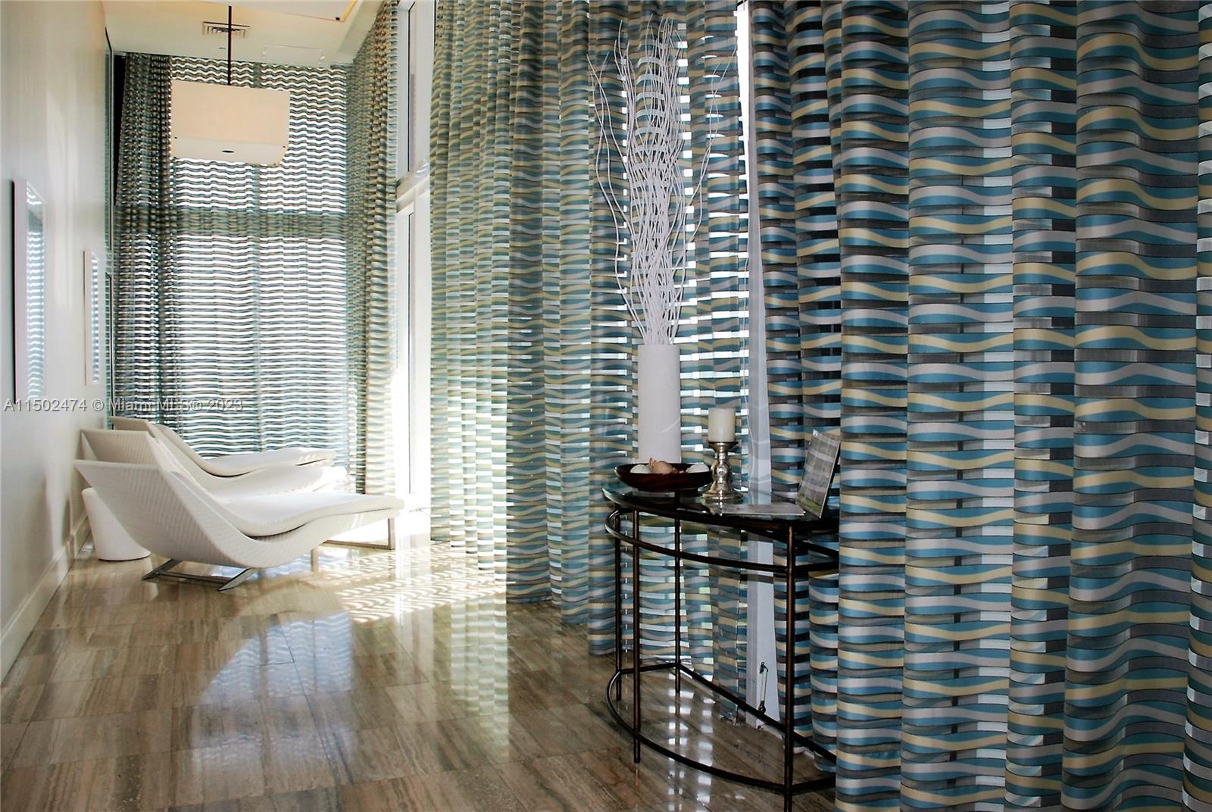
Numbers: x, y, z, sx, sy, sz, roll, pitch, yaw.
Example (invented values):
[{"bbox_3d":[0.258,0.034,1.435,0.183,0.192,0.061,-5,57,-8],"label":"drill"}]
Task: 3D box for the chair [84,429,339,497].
[{"bbox_3d":[-2.846,0.506,6.821,0.732,0.715,1.752,2,3,30],"label":"chair"}]

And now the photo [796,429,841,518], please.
[{"bbox_3d":[0.611,0.194,2.587,0.025,0.221,0.270,14,2,-3],"label":"photo"}]

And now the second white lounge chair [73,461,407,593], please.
[{"bbox_3d":[-2.018,0.588,5.256,0.732,0.715,1.752,2,3,28],"label":"second white lounge chair"}]

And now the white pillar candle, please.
[{"bbox_3d":[0.364,0.061,2.847,0.085,0.108,0.085,0,3,0],"label":"white pillar candle"}]

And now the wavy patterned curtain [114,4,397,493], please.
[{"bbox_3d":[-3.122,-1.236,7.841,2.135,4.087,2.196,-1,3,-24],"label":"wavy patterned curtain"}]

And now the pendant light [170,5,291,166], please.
[{"bbox_3d":[-2.729,-2.411,6.593,0.780,1.115,0.780,-1,3,-24],"label":"pendant light"}]

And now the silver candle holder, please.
[{"bbox_3d":[0.364,0.199,2.854,0.127,0.172,0.127,0,3,0],"label":"silver candle holder"}]

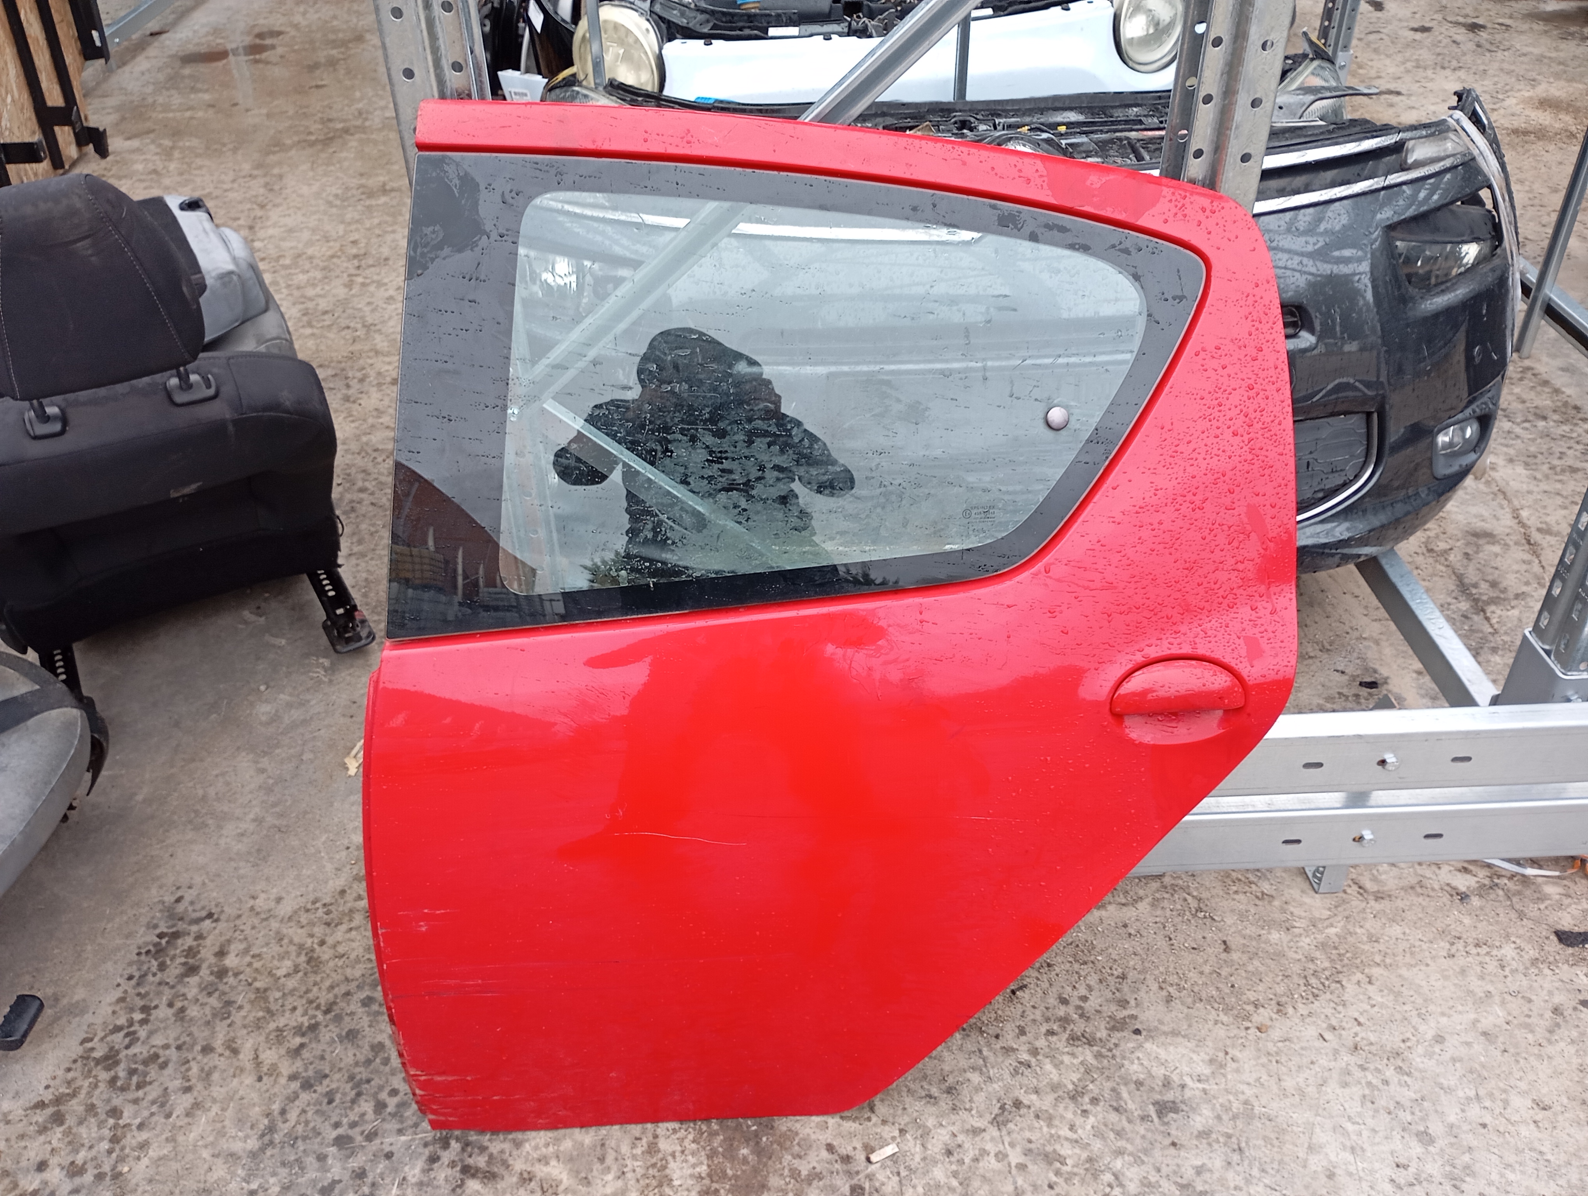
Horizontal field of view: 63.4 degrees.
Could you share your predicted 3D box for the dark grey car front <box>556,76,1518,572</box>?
[{"bbox_3d":[0.344,-0.436,2.037,1.790,0.630,0.580,-3,36,-2],"label":"dark grey car front"}]

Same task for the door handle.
[{"bbox_3d":[0.367,0.085,1.225,0.125,0.049,0.030,-2,21,-5],"label":"door handle"}]

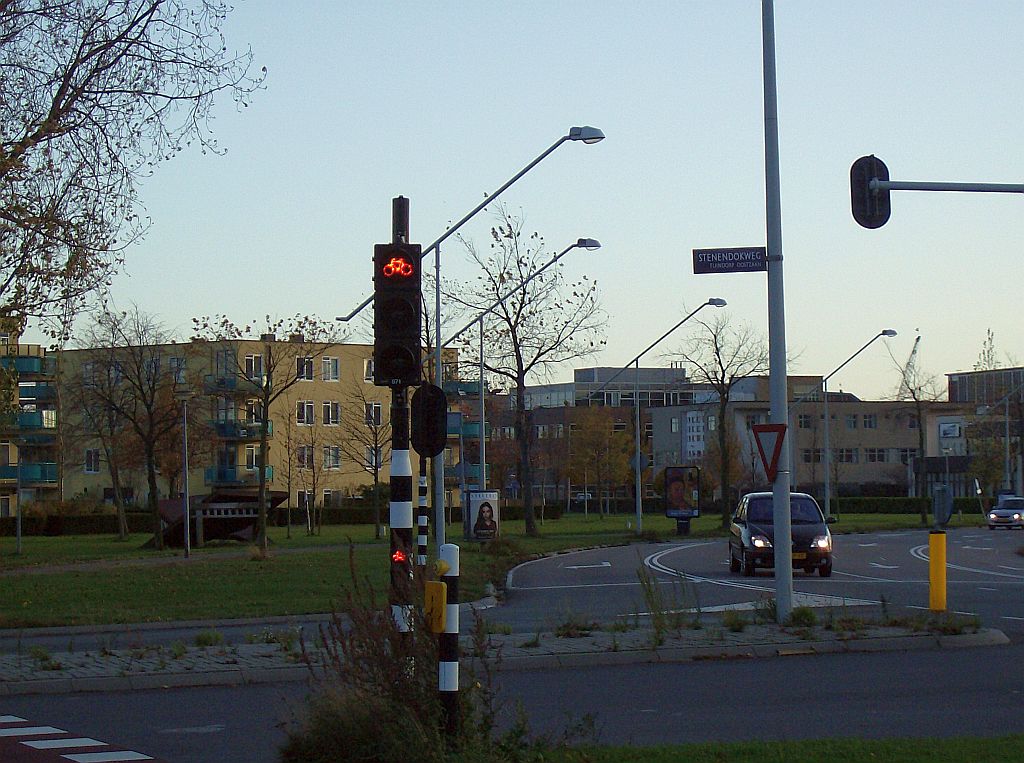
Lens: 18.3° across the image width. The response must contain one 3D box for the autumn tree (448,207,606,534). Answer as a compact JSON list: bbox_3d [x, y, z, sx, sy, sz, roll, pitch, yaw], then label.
[{"bbox_3d":[0.608,-0.392,125.000,6.100,12.800,6.100,-1,-2,0],"label":"autumn tree"}]

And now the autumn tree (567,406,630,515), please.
[{"bbox_3d":[5.753,5.321,212.000,4.200,7.200,4.100,0,-2,0],"label":"autumn tree"}]

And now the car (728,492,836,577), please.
[{"bbox_3d":[5.172,2.952,61.929,1.760,1.620,4.150,-1,-2,-2],"label":"car"}]

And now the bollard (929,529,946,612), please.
[{"bbox_3d":[5.212,2.343,39.000,0.200,1.030,0.200,-1,-2,0],"label":"bollard"}]

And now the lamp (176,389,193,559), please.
[{"bbox_3d":[-8.136,2.295,79.500,0.430,4.200,0.430,0,-2,0],"label":"lamp"}]

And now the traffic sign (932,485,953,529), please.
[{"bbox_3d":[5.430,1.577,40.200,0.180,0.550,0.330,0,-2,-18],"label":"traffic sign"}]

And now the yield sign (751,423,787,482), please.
[{"bbox_3d":[3.005,0.838,37.200,0.050,0.690,0.790,0,-2,-26],"label":"yield sign"}]

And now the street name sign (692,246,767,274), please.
[{"bbox_3d":[2.736,-1.515,40.000,0.920,0.300,0.030,-2,-2,0],"label":"street name sign"}]

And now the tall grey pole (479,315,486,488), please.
[{"bbox_3d":[-0.837,1.488,93.000,0.170,6.750,0.170,-1,-2,0],"label":"tall grey pole"}]

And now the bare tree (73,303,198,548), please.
[{"bbox_3d":[-11.694,1.367,99.000,3.900,7.650,3.900,-1,-2,0],"label":"bare tree"}]

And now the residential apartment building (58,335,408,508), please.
[{"bbox_3d":[-16.900,3.613,210.000,20.000,11.400,20.000,1,-3,-44],"label":"residential apartment building"}]

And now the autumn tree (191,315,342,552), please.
[{"bbox_3d":[-6.855,1.452,89.000,4.200,6.650,4.100,0,-2,0],"label":"autumn tree"}]

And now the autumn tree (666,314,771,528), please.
[{"bbox_3d":[9.157,1.689,138.000,4.800,9.300,4.800,-1,-2,0],"label":"autumn tree"}]

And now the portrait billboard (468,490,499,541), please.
[{"bbox_3d":[-0.777,3.721,88.500,0.880,1.380,0.200,0,-2,-22],"label":"portrait billboard"}]

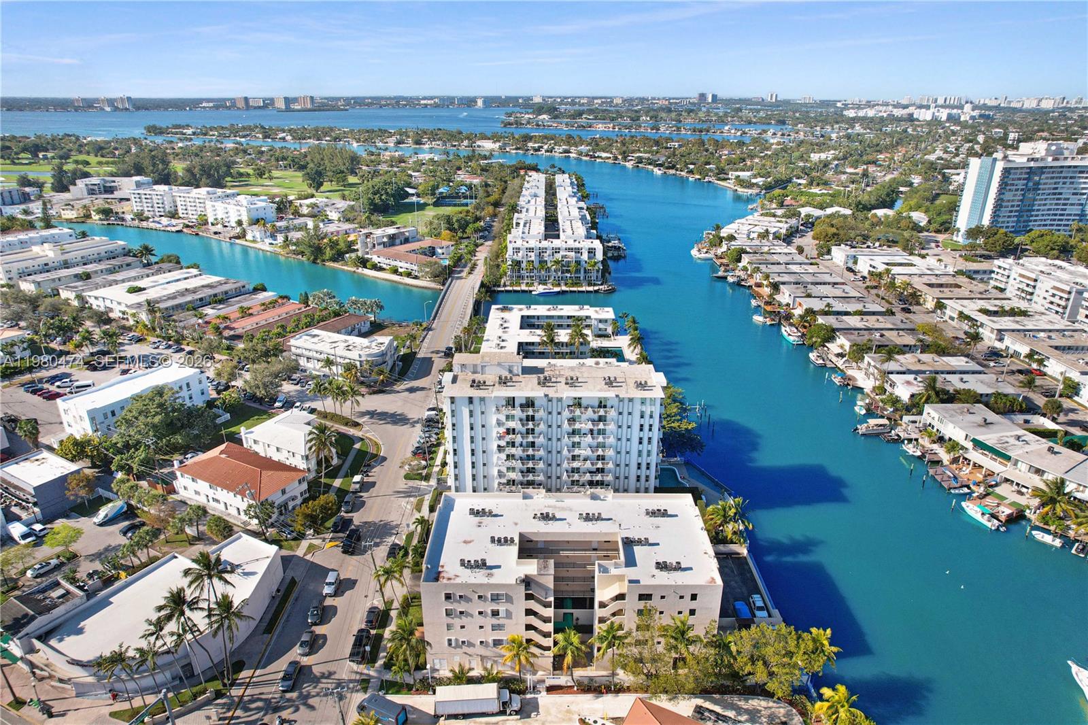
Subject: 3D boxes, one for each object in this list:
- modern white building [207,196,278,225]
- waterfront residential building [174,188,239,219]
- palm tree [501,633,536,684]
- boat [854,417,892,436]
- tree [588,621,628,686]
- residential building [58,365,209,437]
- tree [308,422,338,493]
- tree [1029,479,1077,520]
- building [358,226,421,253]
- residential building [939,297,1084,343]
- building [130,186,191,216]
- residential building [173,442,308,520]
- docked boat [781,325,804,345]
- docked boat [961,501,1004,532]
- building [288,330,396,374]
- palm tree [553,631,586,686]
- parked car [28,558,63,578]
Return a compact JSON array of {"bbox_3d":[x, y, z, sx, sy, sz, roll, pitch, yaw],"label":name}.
[{"bbox_3d":[-188.609,-92.858,417.104,43.500,14.600,20.500,15,26,33],"label":"modern white building"},{"bbox_3d":[-233.670,-110.323,459.749,31.000,15.000,29.000,9,24,21],"label":"waterfront residential building"},{"bbox_3d":[-3.664,41.047,91.882,5.000,9.200,5.000,0,22,0],"label":"palm tree"},{"bbox_3d":[82.564,15.834,166.706,9.100,3.050,2.750,-5,23,-13],"label":"boat"},{"bbox_3d":[8.778,40.701,90.889,5.600,10.800,5.600,0,22,0],"label":"tree"},{"bbox_3d":[-100.924,10.299,165.831,13.300,10.600,28.400,13,25,29],"label":"residential building"},{"bbox_3d":[-44.461,20.389,135.061,5.900,15.300,5.900,0,22,0],"label":"tree"},{"bbox_3d":[99.218,27.428,129.739,7.200,7.000,7.200,0,22,0],"label":"tree"},{"bbox_3d":[-81.914,-64.195,352.255,12.300,10.300,28.000,15,26,33],"label":"building"},{"bbox_3d":[163.033,-14.335,234.798,30.000,5.900,34.500,0,22,0],"label":"residential building"},{"bbox_3d":[-269.658,-114.342,469.494,30.000,15.000,30.000,7,23,16],"label":"building"},{"bbox_3d":[-61.454,23.798,135.872,24.900,8.100,11.900,12,25,27],"label":"residential building"},{"bbox_3d":[85.530,-10.016,230.455,4.200,4.400,14.200,-1,22,-3],"label":"docked boat"},{"bbox_3d":[86.609,30.549,131.869,2.700,2.450,8.600,-8,23,-18],"label":"docked boat"},{"bbox_3d":[-60.729,-2.531,202.791,31.500,7.300,18.500,10,24,23],"label":"building"},{"bbox_3d":[3.269,40.814,91.027,4.800,10.300,4.800,0,22,0],"label":"palm tree"},{"bbox_3d":[-86.681,35.593,115.310,1.830,1.470,4.750,15,26,32],"label":"parked car"}]

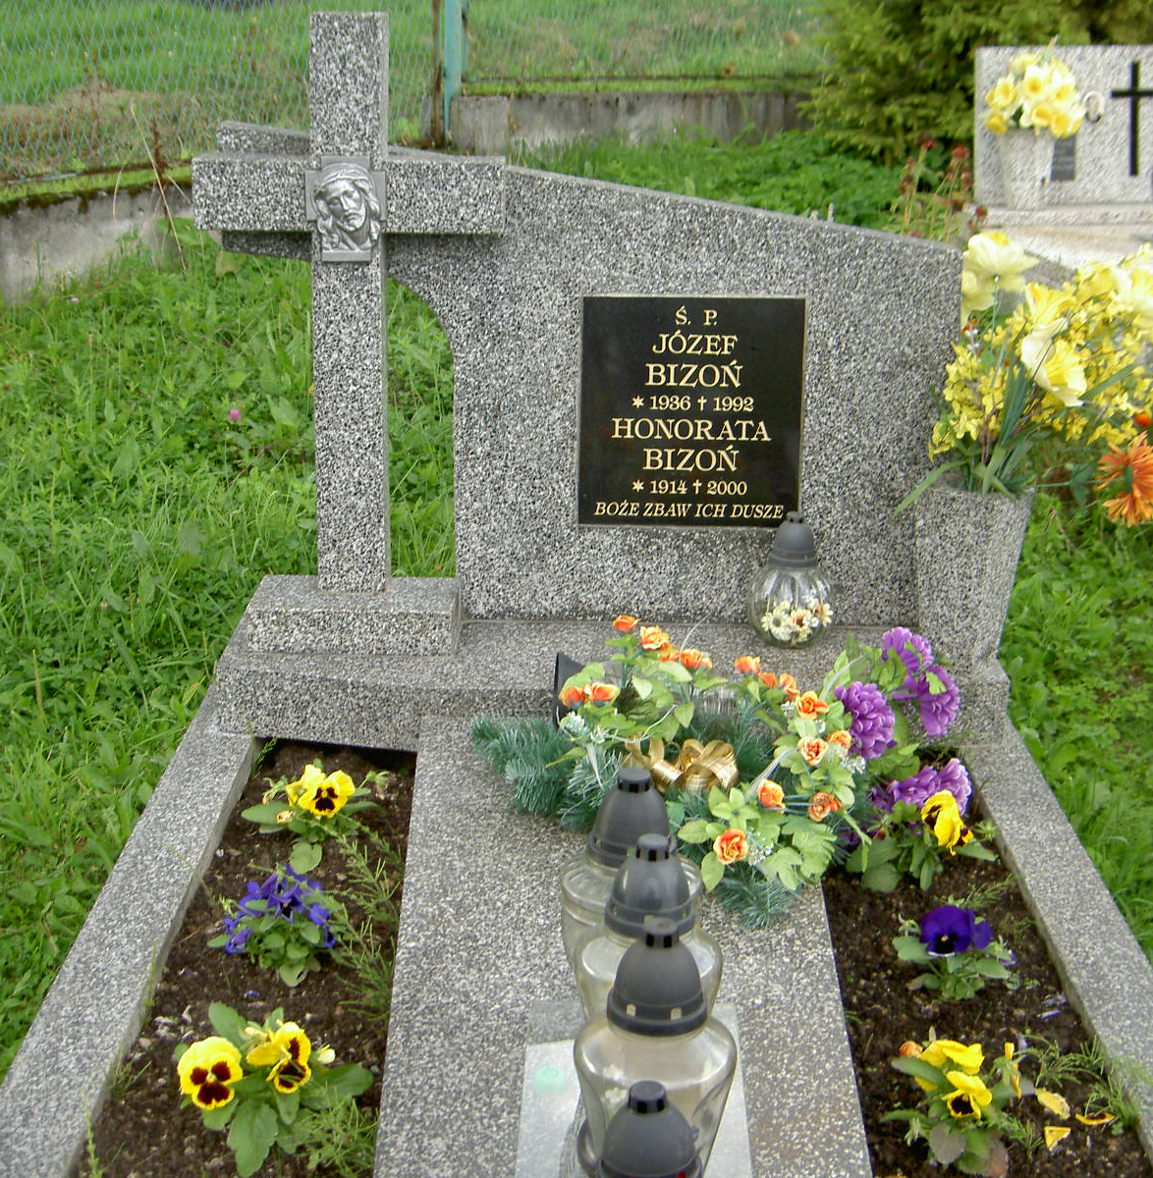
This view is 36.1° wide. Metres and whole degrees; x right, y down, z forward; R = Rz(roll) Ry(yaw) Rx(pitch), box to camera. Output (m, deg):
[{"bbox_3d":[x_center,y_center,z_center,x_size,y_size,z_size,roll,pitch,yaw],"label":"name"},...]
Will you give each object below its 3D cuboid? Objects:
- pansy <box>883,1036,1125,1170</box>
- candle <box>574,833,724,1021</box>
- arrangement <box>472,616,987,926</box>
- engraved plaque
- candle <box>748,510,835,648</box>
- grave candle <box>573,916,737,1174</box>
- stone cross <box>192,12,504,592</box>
[{"bbox_3d":[0.397,0.483,1.681,0.200,0.110,0.160,1,16,2],"label":"pansy"},{"bbox_3d":[0.065,0.345,1.558,0.132,0.265,0.132,1,16,2],"label":"candle"},{"bbox_3d":[0.185,0.191,2.207,0.600,0.200,0.500,1,16,2],"label":"arrangement"},{"bbox_3d":[0.177,-0.269,2.730,0.345,0.360,0.020,1,16,2],"label":"engraved plaque"},{"bbox_3d":[0.335,-0.017,2.731,0.125,0.200,0.125,1,16,2],"label":"candle"},{"bbox_3d":[0.067,0.387,1.414,0.131,0.265,0.131,1,16,2],"label":"grave candle"},{"bbox_3d":[-0.333,-0.411,2.653,0.450,0.857,0.110,1,16,2],"label":"stone cross"}]

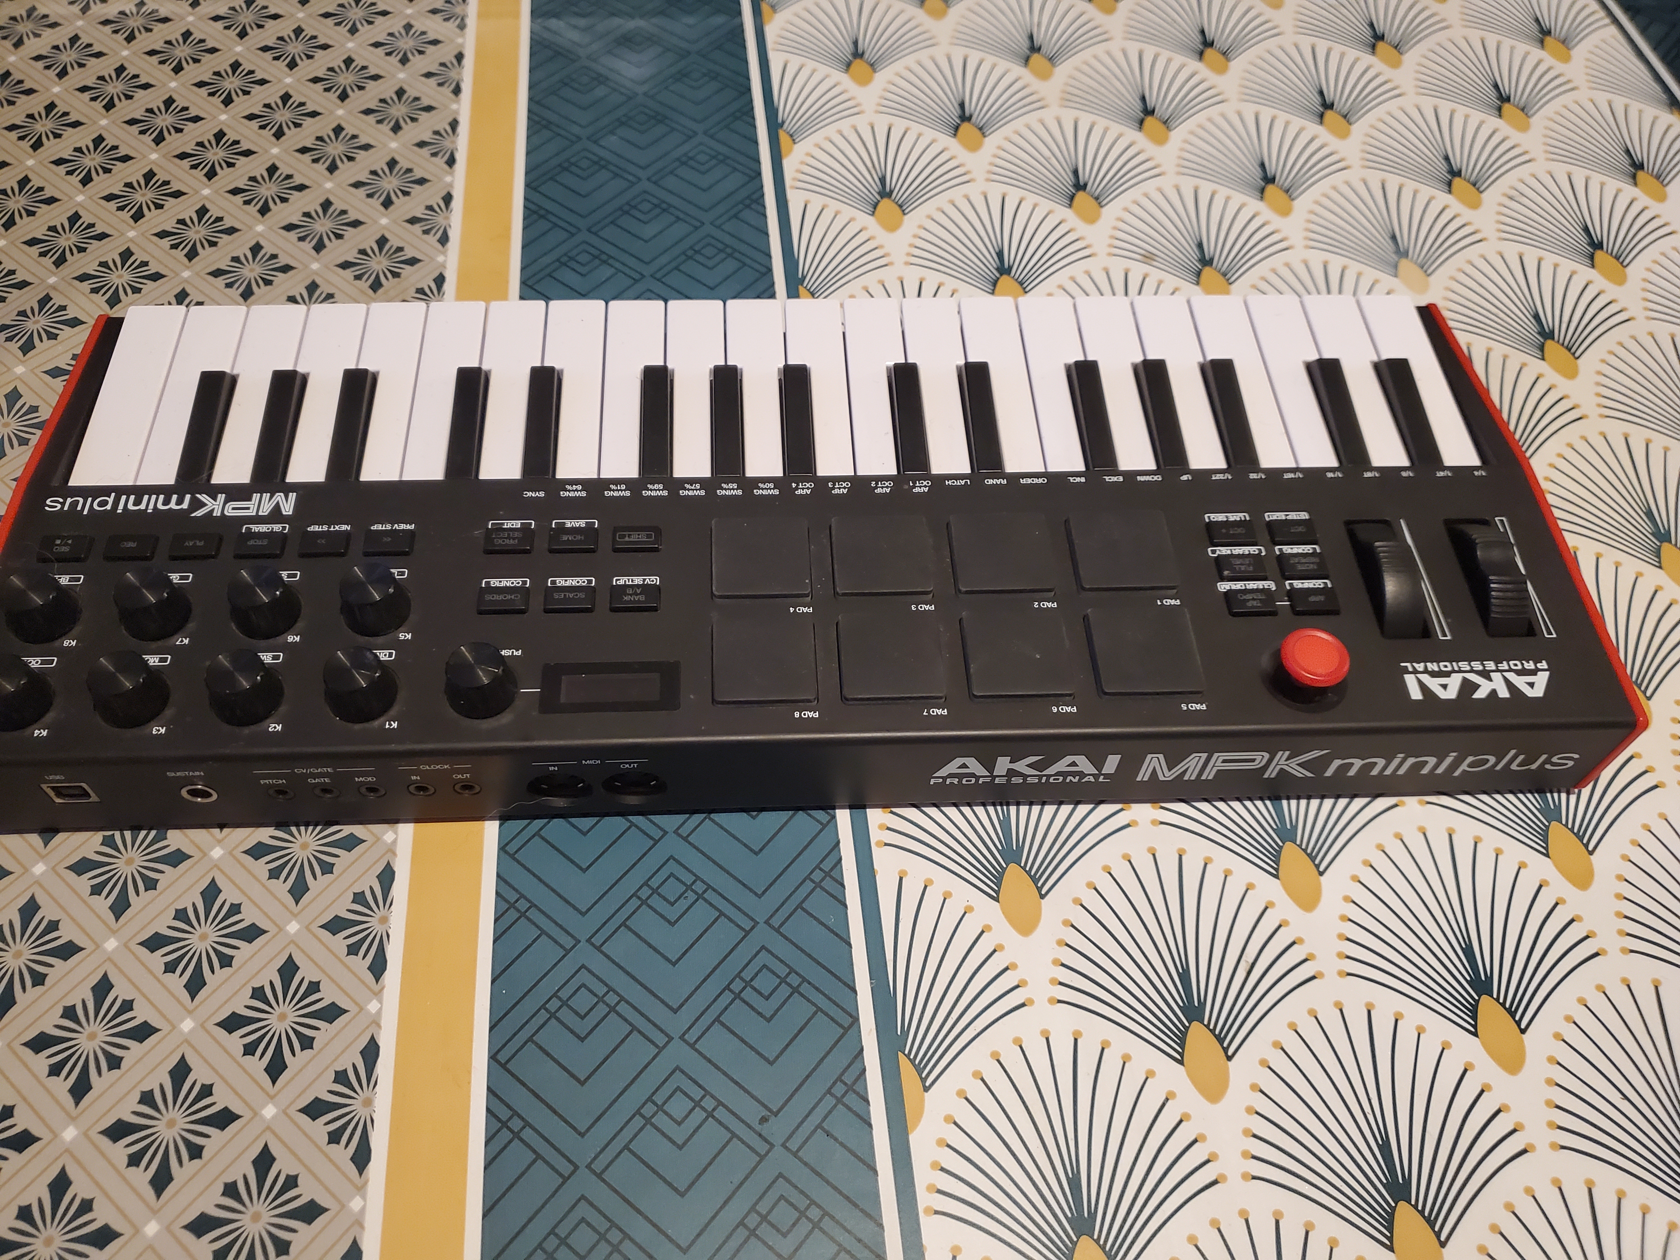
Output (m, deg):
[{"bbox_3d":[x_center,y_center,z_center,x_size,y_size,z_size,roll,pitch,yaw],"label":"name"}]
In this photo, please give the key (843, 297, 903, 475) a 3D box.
[{"bbox_3d":[0.013,-0.078,0.422,0.019,0.011,0.084,-1,58,-3],"label":"key"}]

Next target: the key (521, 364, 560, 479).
[{"bbox_3d":[-0.095,-0.065,0.401,0.010,0.008,0.049,-1,58,-3],"label":"key"}]

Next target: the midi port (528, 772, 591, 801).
[{"bbox_3d":[-0.080,0.042,0.363,0.018,0.017,0.008,-1,53,-3],"label":"midi port"}]

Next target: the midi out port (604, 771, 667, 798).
[{"bbox_3d":[-0.057,0.040,0.353,0.018,0.019,0.009,-1,58,-3],"label":"midi out port"}]

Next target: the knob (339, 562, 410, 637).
[{"bbox_3d":[-0.130,-0.009,0.352,0.018,0.013,0.018,-1,57,-3],"label":"knob"}]

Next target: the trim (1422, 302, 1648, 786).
[{"bbox_3d":[0.216,-0.039,0.408,0.004,0.037,0.180,-1,58,-3],"label":"trim"}]

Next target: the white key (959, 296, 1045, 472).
[{"bbox_3d":[0.053,-0.079,0.421,0.019,0.010,0.076,-1,59,-3],"label":"white key"}]

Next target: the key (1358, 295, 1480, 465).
[{"bbox_3d":[0.194,-0.083,0.429,0.019,0.010,0.075,-1,59,-3],"label":"key"}]

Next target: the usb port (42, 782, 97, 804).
[{"bbox_3d":[-0.206,0.041,0.340,0.012,0.011,0.008,-1,54,-3],"label":"usb port"}]

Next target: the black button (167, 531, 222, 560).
[{"bbox_3d":[-0.187,-0.024,0.367,0.014,0.003,0.009,-1,57,-3],"label":"black button"}]

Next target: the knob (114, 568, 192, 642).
[{"bbox_3d":[-0.191,-0.008,0.349,0.018,0.013,0.018,-1,57,-3],"label":"knob"}]

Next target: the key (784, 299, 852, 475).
[{"bbox_3d":[-0.007,-0.078,0.418,0.019,0.010,0.076,-1,59,-3],"label":"key"}]

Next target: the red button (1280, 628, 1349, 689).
[{"bbox_3d":[0.129,0.007,0.343,0.018,0.006,0.018,-1,56,-3],"label":"red button"}]

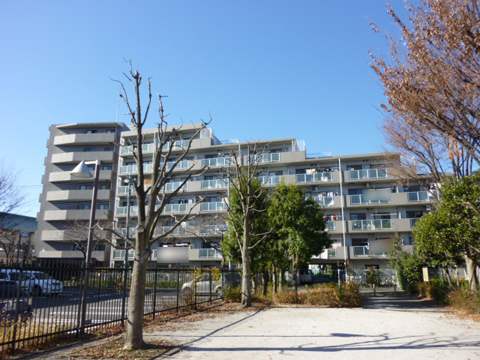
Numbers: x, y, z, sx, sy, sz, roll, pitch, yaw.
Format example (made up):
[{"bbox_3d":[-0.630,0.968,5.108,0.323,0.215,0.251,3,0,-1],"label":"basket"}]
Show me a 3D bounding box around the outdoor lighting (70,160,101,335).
[{"bbox_3d":[-4.550,1.771,9.763,1.000,4.760,0.720,-4,-14,16],"label":"outdoor lighting"}]

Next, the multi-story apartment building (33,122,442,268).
[{"bbox_3d":[-2.111,2.505,49.853,53.800,23.400,14.000,-4,-14,16],"label":"multi-story apartment building"}]

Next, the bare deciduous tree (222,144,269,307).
[{"bbox_3d":[0.302,2.182,18.592,2.500,8.590,2.600,0,-13,0],"label":"bare deciduous tree"}]

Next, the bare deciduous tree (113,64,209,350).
[{"bbox_3d":[-2.088,0.299,8.528,2.560,6.990,2.400,0,-13,0],"label":"bare deciduous tree"}]

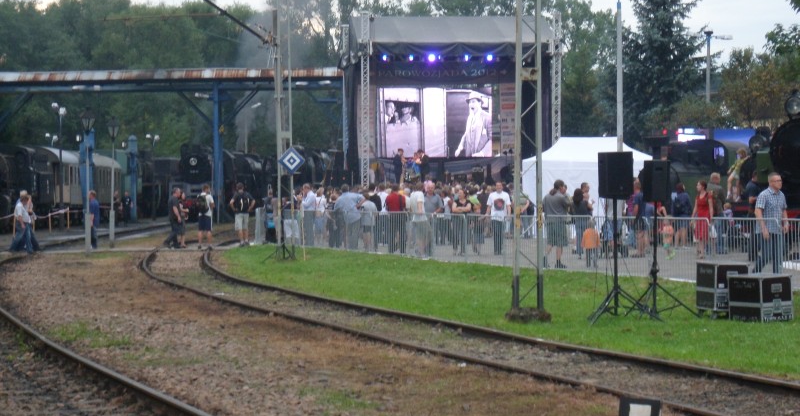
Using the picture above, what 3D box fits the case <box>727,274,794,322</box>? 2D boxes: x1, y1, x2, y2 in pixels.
[{"bbox_3d":[4.368,1.100,29.386,0.460,0.540,0.630,0,0,-30],"label":"case"}]

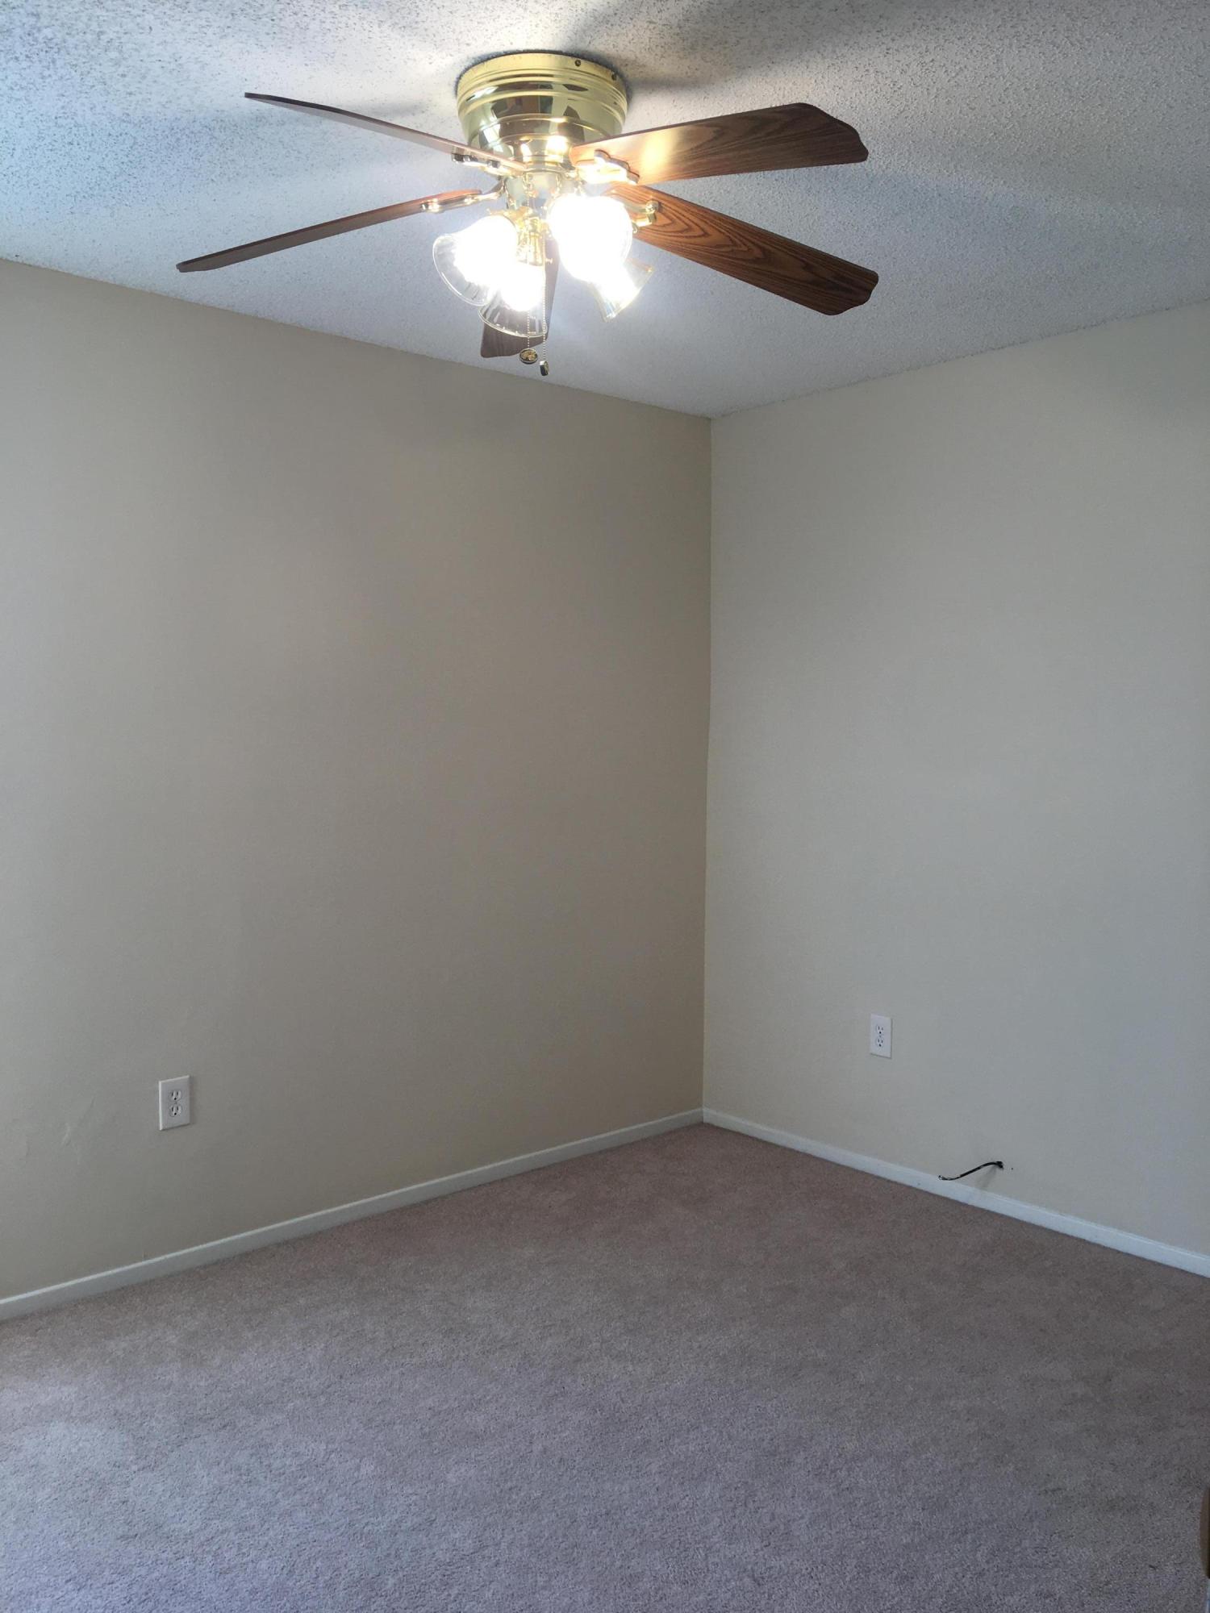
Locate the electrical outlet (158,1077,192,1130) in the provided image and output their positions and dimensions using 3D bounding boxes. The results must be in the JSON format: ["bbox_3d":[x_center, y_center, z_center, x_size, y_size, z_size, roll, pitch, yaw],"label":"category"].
[{"bbox_3d":[-1.082,0.745,3.398,0.080,0.125,0.008,-3,5,-42],"label":"electrical outlet"}]

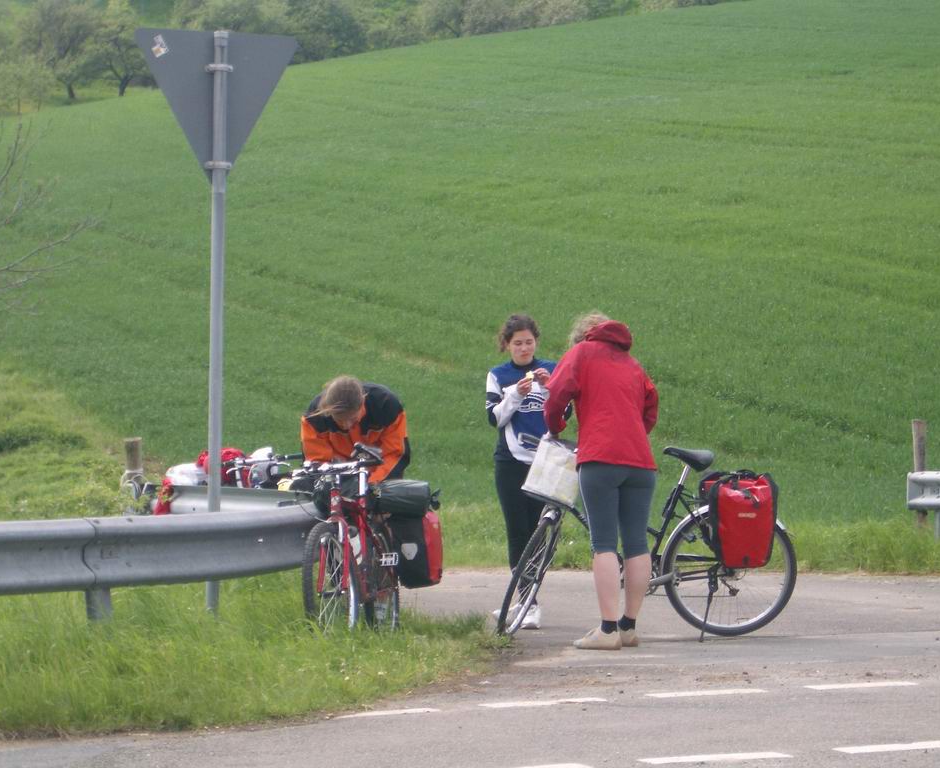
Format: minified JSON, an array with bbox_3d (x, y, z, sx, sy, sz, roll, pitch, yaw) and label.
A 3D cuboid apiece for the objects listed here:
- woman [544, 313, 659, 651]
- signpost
[{"bbox_3d":[0.660,0.490,15.600,0.540,1.690,0.480,1,-1,-25],"label":"woman"},{"bbox_3d":[-1.232,-0.231,15.100,0.850,2.970,0.100,1,-1,-23],"label":"signpost"}]

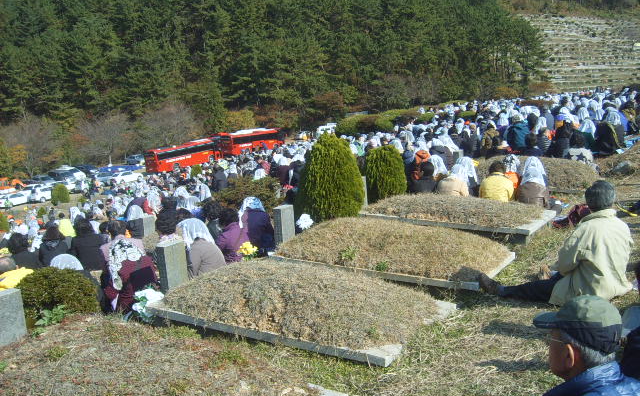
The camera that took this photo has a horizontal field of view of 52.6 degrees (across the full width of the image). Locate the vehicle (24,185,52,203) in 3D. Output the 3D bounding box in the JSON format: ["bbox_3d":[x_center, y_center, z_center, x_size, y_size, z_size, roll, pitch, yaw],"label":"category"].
[{"bbox_3d":[-32.838,-0.715,78.148,1.800,1.650,4.400,3,12,33],"label":"vehicle"}]

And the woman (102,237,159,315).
[{"bbox_3d":[-1.581,0.638,5.400,0.440,0.600,0.580,-5,12,-14],"label":"woman"}]

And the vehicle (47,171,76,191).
[{"bbox_3d":[-35.553,-2.201,89.000,4.600,1.600,1.850,-14,19,-41],"label":"vehicle"}]

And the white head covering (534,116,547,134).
[{"bbox_3d":[4.498,-1.479,13.200,0.220,0.340,0.260,-6,10,-12],"label":"white head covering"}]

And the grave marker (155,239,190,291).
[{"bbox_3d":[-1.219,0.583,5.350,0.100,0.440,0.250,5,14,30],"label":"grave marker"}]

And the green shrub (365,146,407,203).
[{"bbox_3d":[0.941,-0.323,9.300,0.580,0.830,0.580,-4,10,1],"label":"green shrub"}]

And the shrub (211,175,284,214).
[{"bbox_3d":[-0.994,0.028,9.000,0.960,0.620,0.900,-2,12,0],"label":"shrub"}]

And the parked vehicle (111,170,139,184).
[{"bbox_3d":[-27.963,-2.978,94.000,4.500,1.470,1.800,-14,19,-41],"label":"parked vehicle"}]

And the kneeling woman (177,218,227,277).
[{"bbox_3d":[-1.143,0.510,6.350,0.460,0.630,0.430,5,13,41],"label":"kneeling woman"}]

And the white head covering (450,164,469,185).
[{"bbox_3d":[1.811,-0.305,8.400,0.230,0.260,0.260,-2,12,0],"label":"white head covering"}]

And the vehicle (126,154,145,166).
[{"bbox_3d":[-30.853,-6.460,110.000,1.850,1.700,4.500,1,12,12],"label":"vehicle"}]

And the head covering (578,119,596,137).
[{"bbox_3d":[4.092,-1.079,9.900,0.260,0.280,0.250,-7,15,-19],"label":"head covering"}]

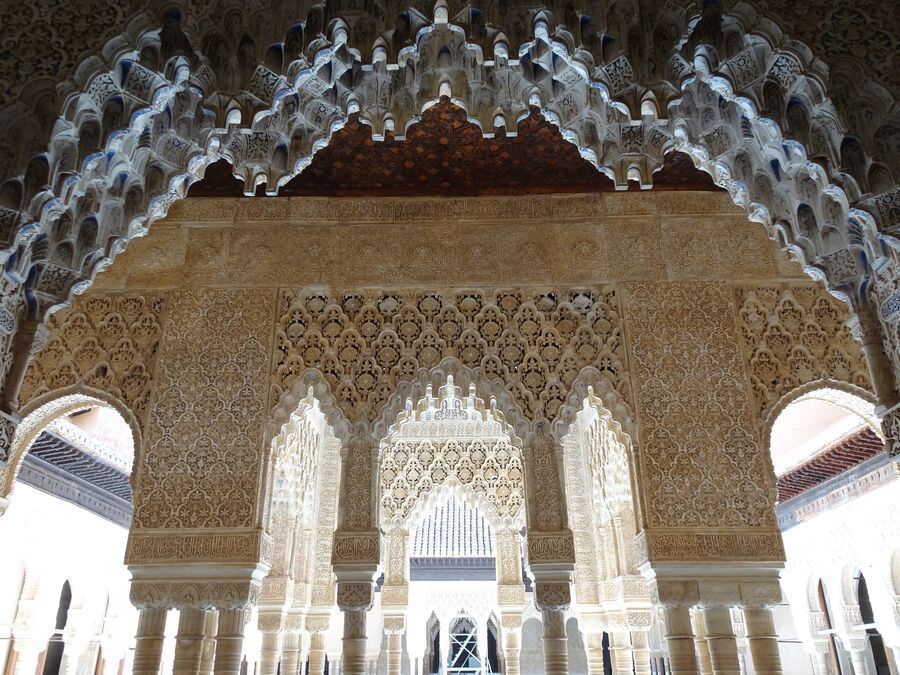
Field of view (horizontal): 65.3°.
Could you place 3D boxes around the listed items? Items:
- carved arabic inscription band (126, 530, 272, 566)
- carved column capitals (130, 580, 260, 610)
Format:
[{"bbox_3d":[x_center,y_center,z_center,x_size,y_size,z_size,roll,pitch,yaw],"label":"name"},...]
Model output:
[{"bbox_3d":[-1.950,1.670,5.498,1.020,0.241,0.350,0,-25,1],"label":"carved arabic inscription band"},{"bbox_3d":[-2.037,2.086,5.634,0.940,0.225,0.320,-1,-25,1],"label":"carved column capitals"}]

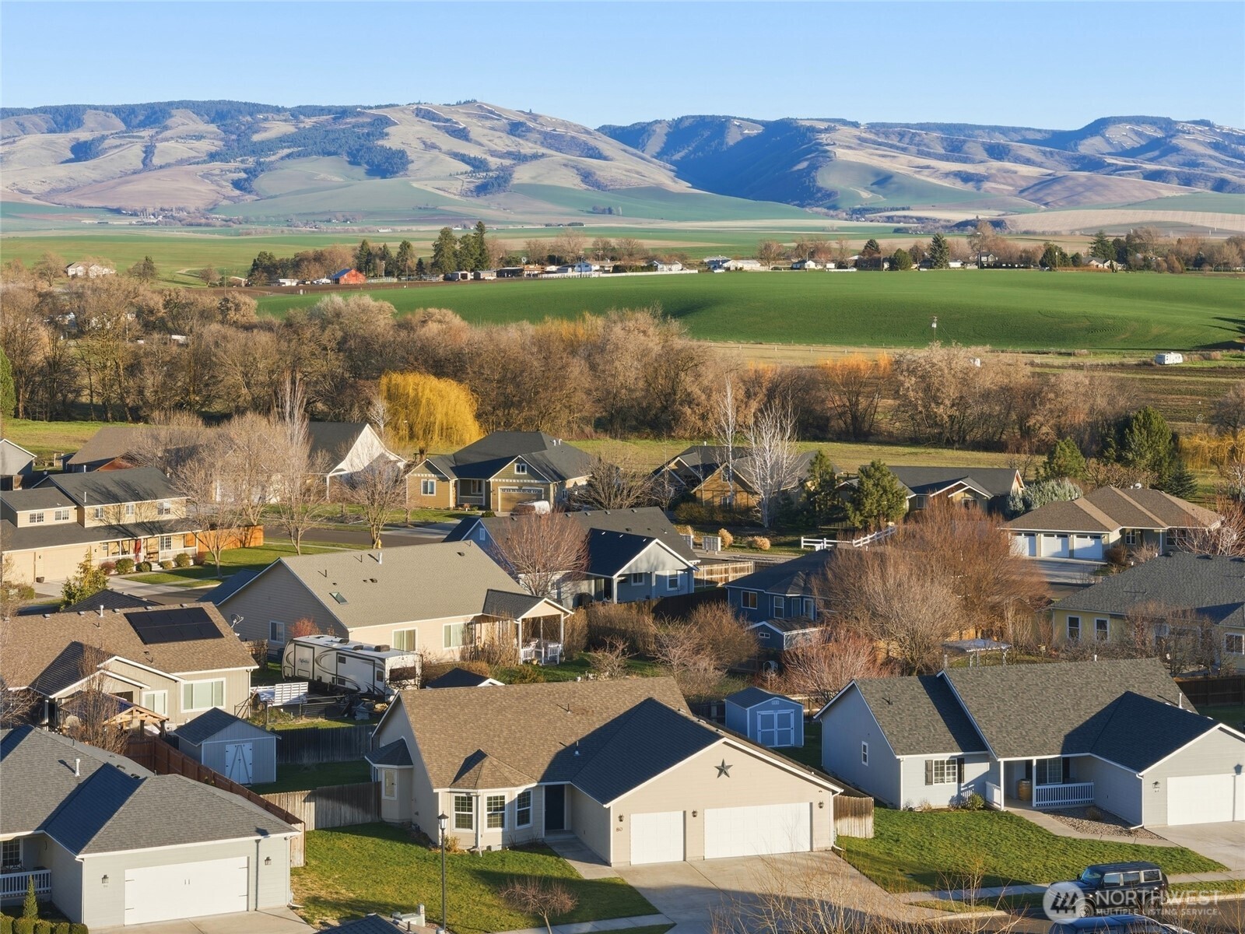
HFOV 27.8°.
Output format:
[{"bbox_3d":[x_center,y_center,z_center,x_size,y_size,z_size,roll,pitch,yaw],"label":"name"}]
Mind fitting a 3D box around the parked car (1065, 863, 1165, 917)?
[{"bbox_3d":[18.943,16.346,97.884,4.820,1.870,1.950,-2,5,-17],"label":"parked car"}]

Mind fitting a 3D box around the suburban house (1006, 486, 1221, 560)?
[{"bbox_3d":[43.893,4.743,225.748,17.800,5.600,15.800,2,5,20],"label":"suburban house"}]

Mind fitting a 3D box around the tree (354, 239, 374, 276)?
[{"bbox_3d":[-104.318,-84.333,1016.523,7.881,15.068,7.881,0,5,0],"label":"tree"}]

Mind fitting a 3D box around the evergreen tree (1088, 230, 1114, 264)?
[{"bbox_3d":[232.367,-104.823,1219.159,12.000,19.300,12.000,0,5,0],"label":"evergreen tree"}]

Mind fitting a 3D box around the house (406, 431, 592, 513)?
[{"bbox_3d":[-13.161,0.341,275.176,17.300,7.800,13.800,2,5,21],"label":"house"}]

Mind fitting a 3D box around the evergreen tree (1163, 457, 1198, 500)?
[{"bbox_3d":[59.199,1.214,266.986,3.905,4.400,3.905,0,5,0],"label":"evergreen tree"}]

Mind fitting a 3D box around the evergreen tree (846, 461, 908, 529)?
[{"bbox_3d":[24.752,2.853,244.691,6.100,7.100,6.000,0,5,0],"label":"evergreen tree"}]

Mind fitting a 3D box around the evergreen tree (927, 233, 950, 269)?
[{"bbox_3d":[150.811,-102.530,1199.264,9.600,16.900,9.600,0,5,0],"label":"evergreen tree"}]

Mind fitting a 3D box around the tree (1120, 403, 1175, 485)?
[{"bbox_3d":[59.930,-2.043,286.564,6.300,10.000,6.300,0,5,0],"label":"tree"}]

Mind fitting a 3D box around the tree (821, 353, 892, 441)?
[{"bbox_3d":[35.590,-10.775,382.399,10.626,13.162,10.626,1,5,5],"label":"tree"}]

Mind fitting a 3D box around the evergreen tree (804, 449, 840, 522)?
[{"bbox_3d":[20.215,2.053,253.669,4.000,7.600,4.000,0,5,0],"label":"evergreen tree"}]

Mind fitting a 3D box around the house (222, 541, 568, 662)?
[{"bbox_3d":[-14.815,8.500,161.212,15.600,6.500,19.000,-4,6,-41],"label":"house"}]

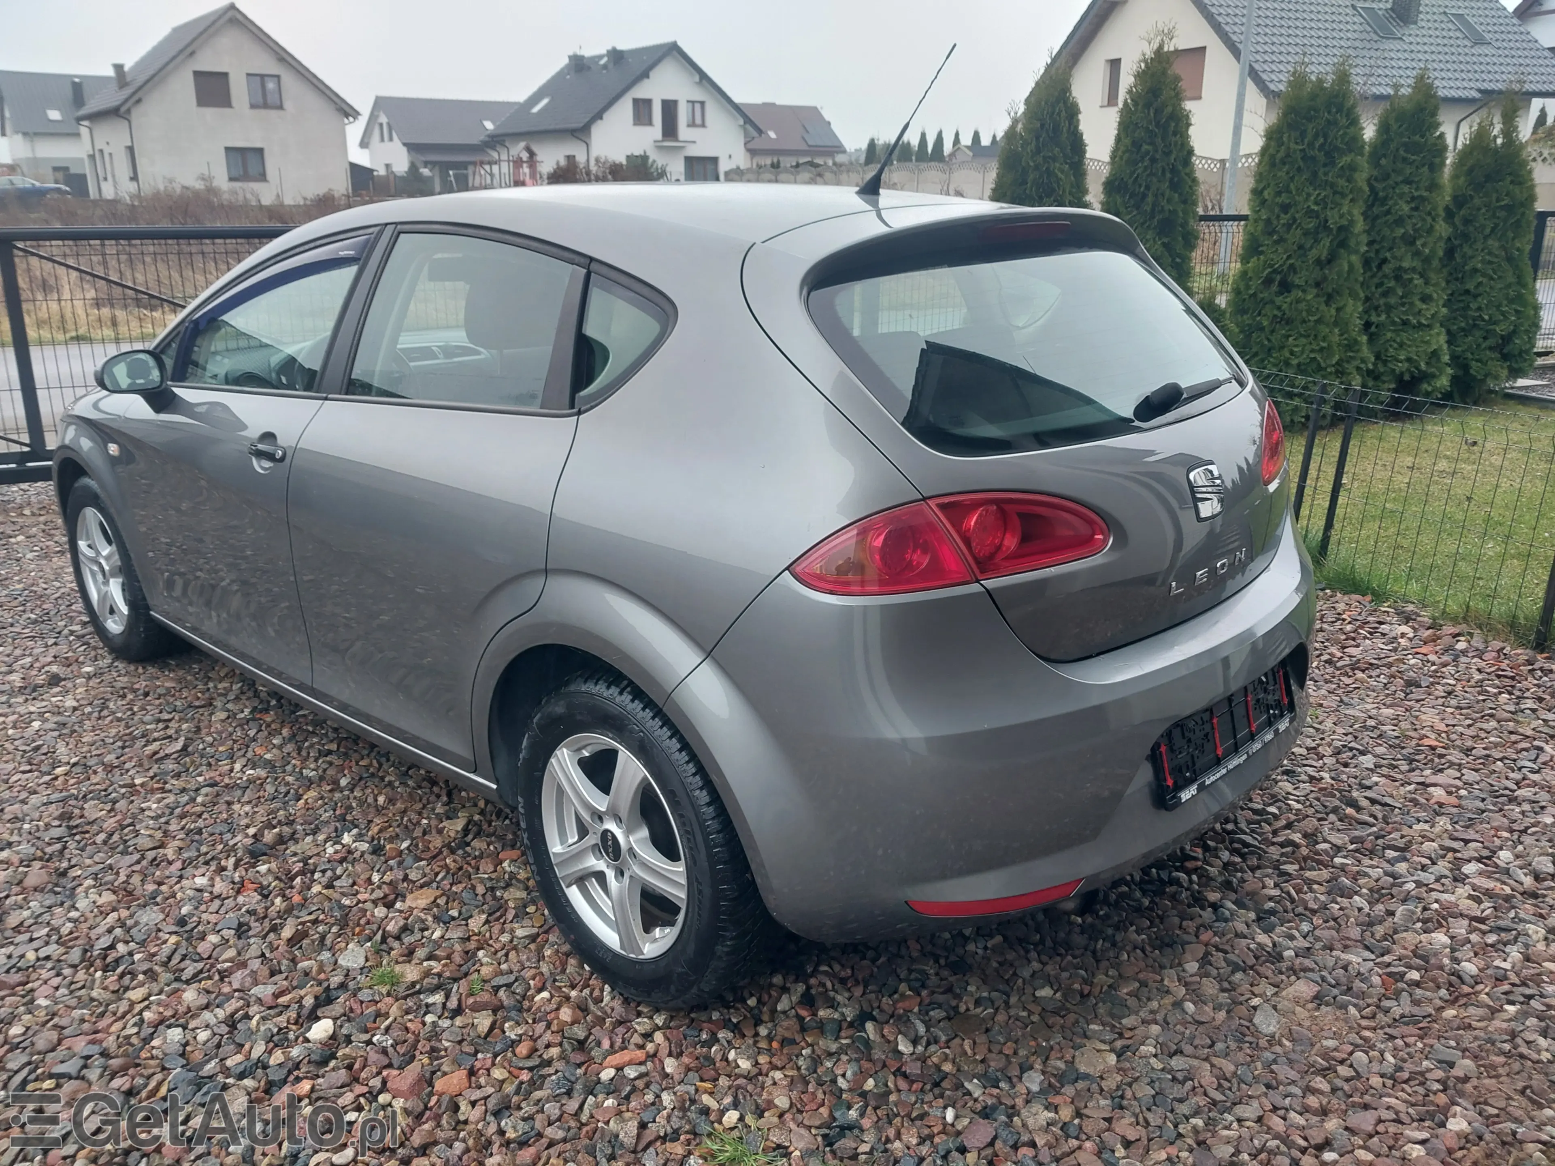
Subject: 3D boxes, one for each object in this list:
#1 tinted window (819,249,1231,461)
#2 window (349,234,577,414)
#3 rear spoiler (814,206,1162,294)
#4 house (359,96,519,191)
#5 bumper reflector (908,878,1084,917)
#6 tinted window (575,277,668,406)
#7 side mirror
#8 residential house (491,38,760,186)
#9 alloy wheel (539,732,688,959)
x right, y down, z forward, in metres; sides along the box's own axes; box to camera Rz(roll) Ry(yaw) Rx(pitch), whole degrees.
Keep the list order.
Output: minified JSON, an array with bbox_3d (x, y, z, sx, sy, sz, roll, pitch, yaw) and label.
[{"bbox_3d":[0.520,-0.451,2.567,1.100,0.430,0.090,-16,-19,-42],"label":"tinted window"},{"bbox_3d":[-0.611,-0.508,2.679,0.830,0.370,0.060,16,-1,43],"label":"window"},{"bbox_3d":[0.410,-0.664,2.618,1.090,0.130,0.230,-16,23,-42],"label":"rear spoiler"},{"bbox_3d":[-22.108,-31.224,96.872,13.000,6.626,8.717,-12,20,-34],"label":"house"},{"bbox_3d":[0.355,0.499,2.183,0.320,0.045,0.055,-7,18,-20],"label":"bumper reflector"},{"bbox_3d":[-0.283,-0.424,2.382,0.220,0.240,0.050,16,-1,35],"label":"tinted window"},{"bbox_3d":[-1.714,-0.565,3.557,0.195,0.132,0.115,-16,23,-42],"label":"side mirror"},{"bbox_3d":[-8.197,-24.367,72.138,10.933,7.791,10.279,-12,21,-35],"label":"residential house"},{"bbox_3d":[-0.251,0.465,2.516,0.150,0.420,0.420,-16,23,-42],"label":"alloy wheel"}]

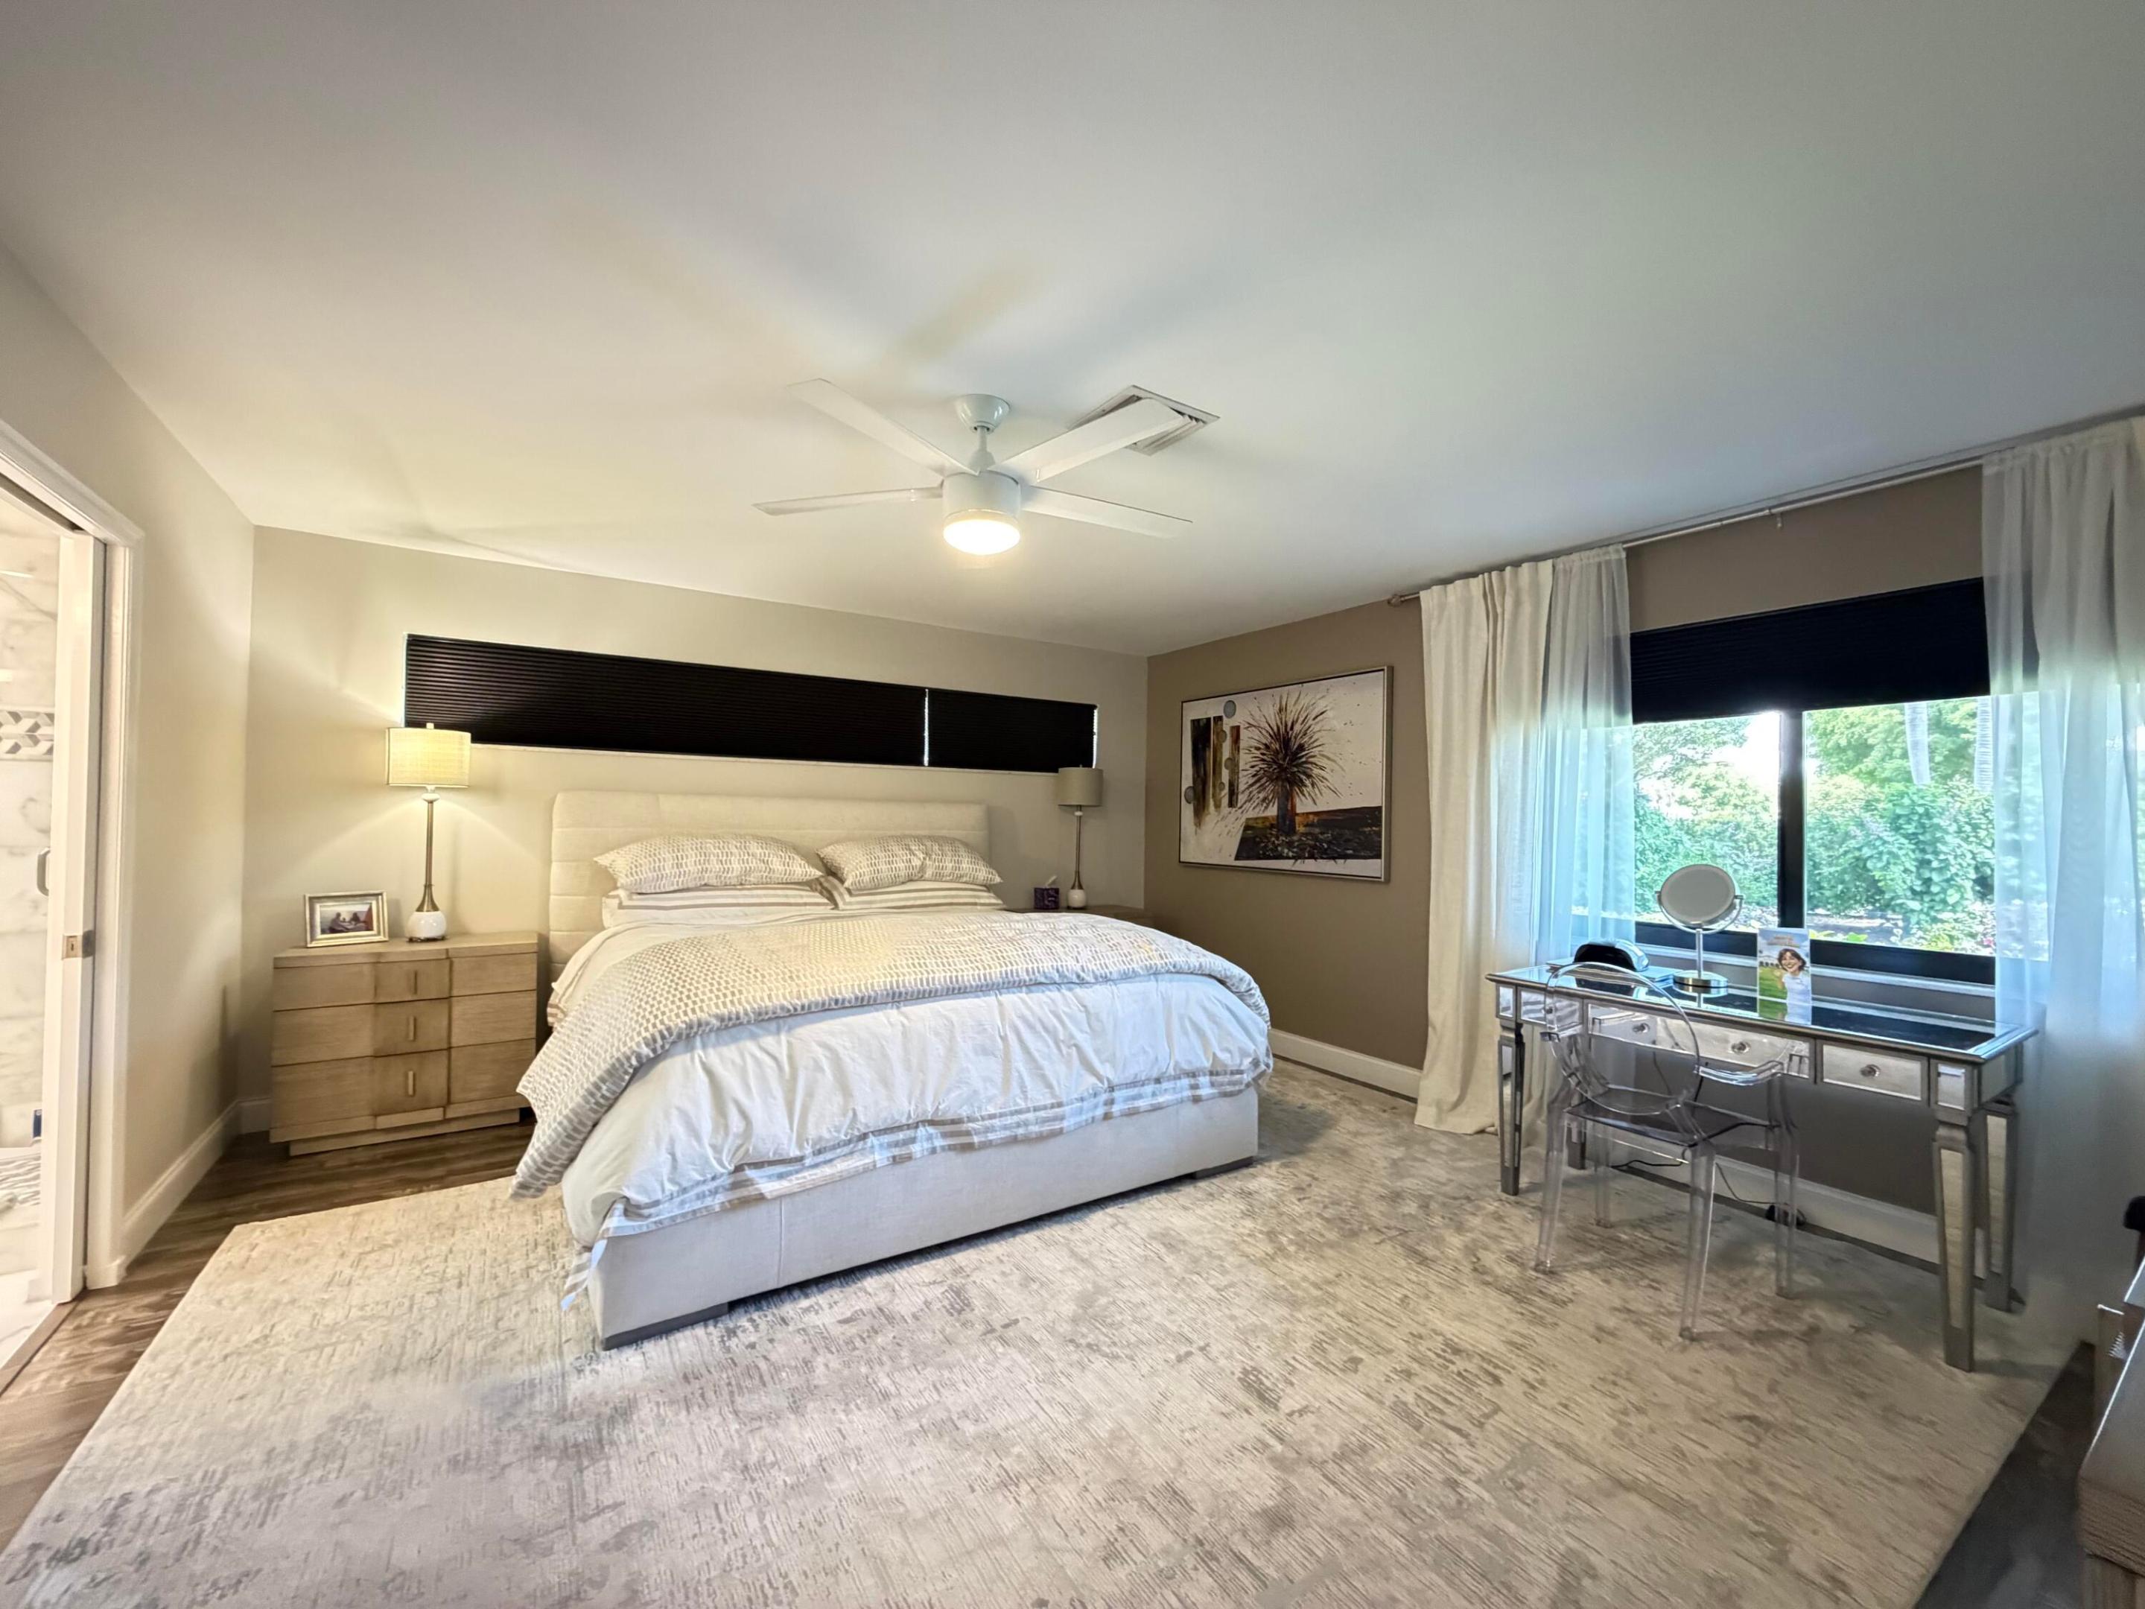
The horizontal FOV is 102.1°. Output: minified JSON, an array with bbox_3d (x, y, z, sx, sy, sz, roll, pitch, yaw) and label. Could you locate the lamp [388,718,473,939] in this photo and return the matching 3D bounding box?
[{"bbox_3d":[-2.671,0.113,3.606,0.278,0.895,0.278,1,-1,-33],"label":"lamp"}]

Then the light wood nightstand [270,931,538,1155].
[{"bbox_3d":[-2.678,0.937,3.553,0.815,0.744,0.473,1,-1,-32],"label":"light wood nightstand"}]

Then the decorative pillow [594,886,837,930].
[{"bbox_3d":[-1.651,0.443,4.061,0.943,0.157,0.511,1,-1,-33],"label":"decorative pillow"}]

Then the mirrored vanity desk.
[{"bbox_3d":[2.077,1.002,2.752,0.629,0.758,1.251,1,-1,-33],"label":"mirrored vanity desk"}]

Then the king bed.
[{"bbox_3d":[-0.817,0.660,3.643,2.367,1.348,2.275,1,-1,-32],"label":"king bed"}]

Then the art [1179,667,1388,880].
[{"bbox_3d":[1.106,-0.142,4.860,0.059,1.038,1.565,1,-1,-32],"label":"art"}]

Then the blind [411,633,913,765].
[{"bbox_3d":[-1.869,-0.480,4.401,2.405,0.455,0.053,1,-1,-32],"label":"blind"}]

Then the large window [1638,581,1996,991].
[{"bbox_3d":[2.404,-0.065,2.900,0.105,1.180,1.499,1,-1,-32],"label":"large window"}]

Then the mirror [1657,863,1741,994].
[{"bbox_3d":[2.139,0.407,2.949,0.150,0.410,0.245,2,-1,-42],"label":"mirror"}]

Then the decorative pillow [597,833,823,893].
[{"bbox_3d":[-1.671,0.256,4.056,0.917,0.203,0.498,1,9,-33],"label":"decorative pillow"}]

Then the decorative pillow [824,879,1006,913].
[{"bbox_3d":[-0.859,0.454,4.579,0.904,0.151,0.511,1,-1,-33],"label":"decorative pillow"}]

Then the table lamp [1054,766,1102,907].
[{"bbox_3d":[0.047,0.202,5.384,0.278,0.884,0.278,1,-1,-33],"label":"table lamp"}]

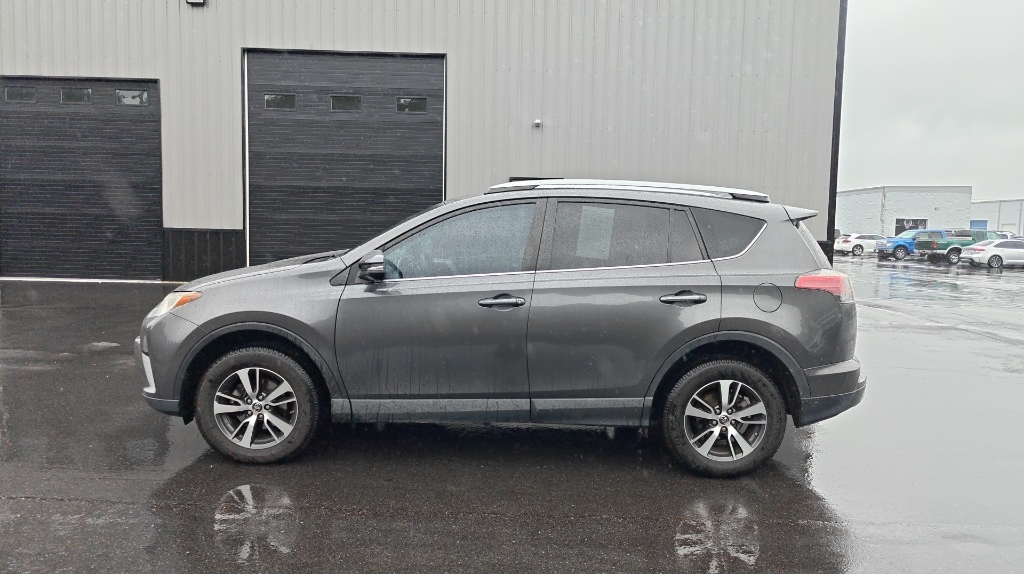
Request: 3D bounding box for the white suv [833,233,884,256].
[{"bbox_3d":[25.990,-3.050,49.300,4.800,1.610,1.900,1,5,0],"label":"white suv"}]

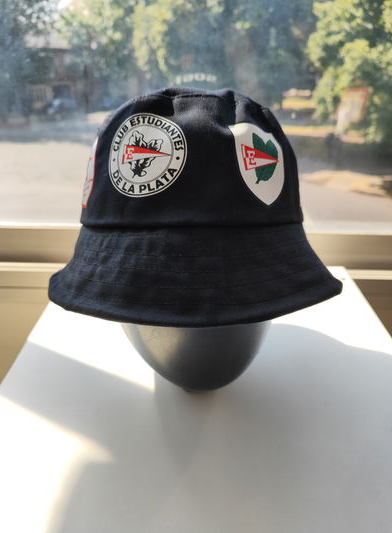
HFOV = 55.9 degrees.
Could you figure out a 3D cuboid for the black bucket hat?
[{"bbox_3d":[-0.001,-0.060,0.323,0.245,0.150,0.262,0,14,0],"label":"black bucket hat"}]

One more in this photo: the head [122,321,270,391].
[{"bbox_3d":[0.000,-0.003,0.350,0.160,0.255,0.195,0,30,0],"label":"head"}]

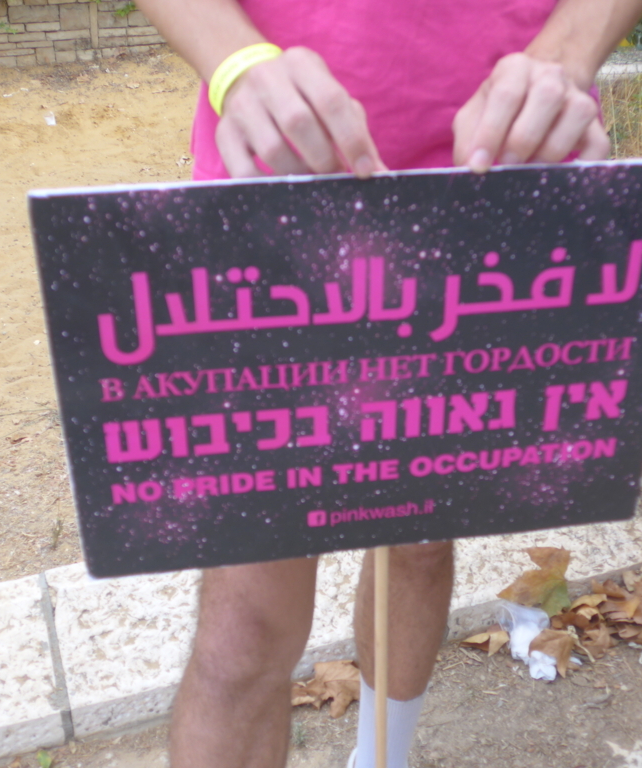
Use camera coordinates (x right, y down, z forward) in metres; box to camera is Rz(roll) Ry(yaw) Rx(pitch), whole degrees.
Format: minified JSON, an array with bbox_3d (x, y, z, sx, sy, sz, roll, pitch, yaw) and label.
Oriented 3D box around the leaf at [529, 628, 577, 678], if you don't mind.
[{"bbox_3d":[0.361,0.422,1.621,0.066,0.058,0.053,-2,28,0],"label":"leaf"}]

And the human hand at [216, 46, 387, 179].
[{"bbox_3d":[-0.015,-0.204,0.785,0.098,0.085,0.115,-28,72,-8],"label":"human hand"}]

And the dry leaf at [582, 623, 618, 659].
[{"bbox_3d":[0.447,0.412,1.657,0.060,0.038,0.052,-2,28,0],"label":"dry leaf"}]

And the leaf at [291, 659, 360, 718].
[{"bbox_3d":[0.006,0.463,1.582,0.135,0.040,0.090,6,28,13],"label":"leaf"}]

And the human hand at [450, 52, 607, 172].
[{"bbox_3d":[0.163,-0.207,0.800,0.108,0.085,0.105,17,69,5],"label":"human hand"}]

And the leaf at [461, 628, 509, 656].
[{"bbox_3d":[0.264,0.415,1.663,0.077,0.036,0.045,-2,28,0],"label":"leaf"}]

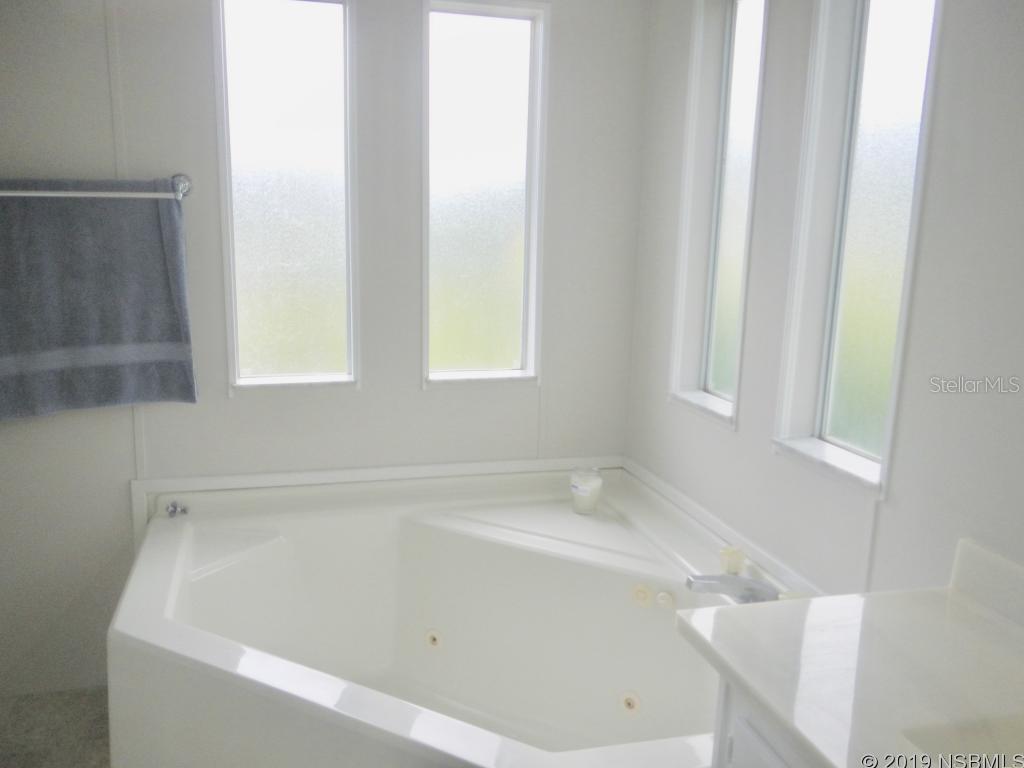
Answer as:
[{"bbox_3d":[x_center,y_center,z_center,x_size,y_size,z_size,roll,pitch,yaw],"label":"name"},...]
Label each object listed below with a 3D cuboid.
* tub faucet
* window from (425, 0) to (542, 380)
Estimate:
[{"bbox_3d":[0.509,0.474,1.928,0.210,0.072,0.052,-2,11,-15],"label":"tub faucet"},{"bbox_3d":[-0.109,-0.584,2.630,0.345,1.100,0.060,-2,11,-15],"label":"window"}]

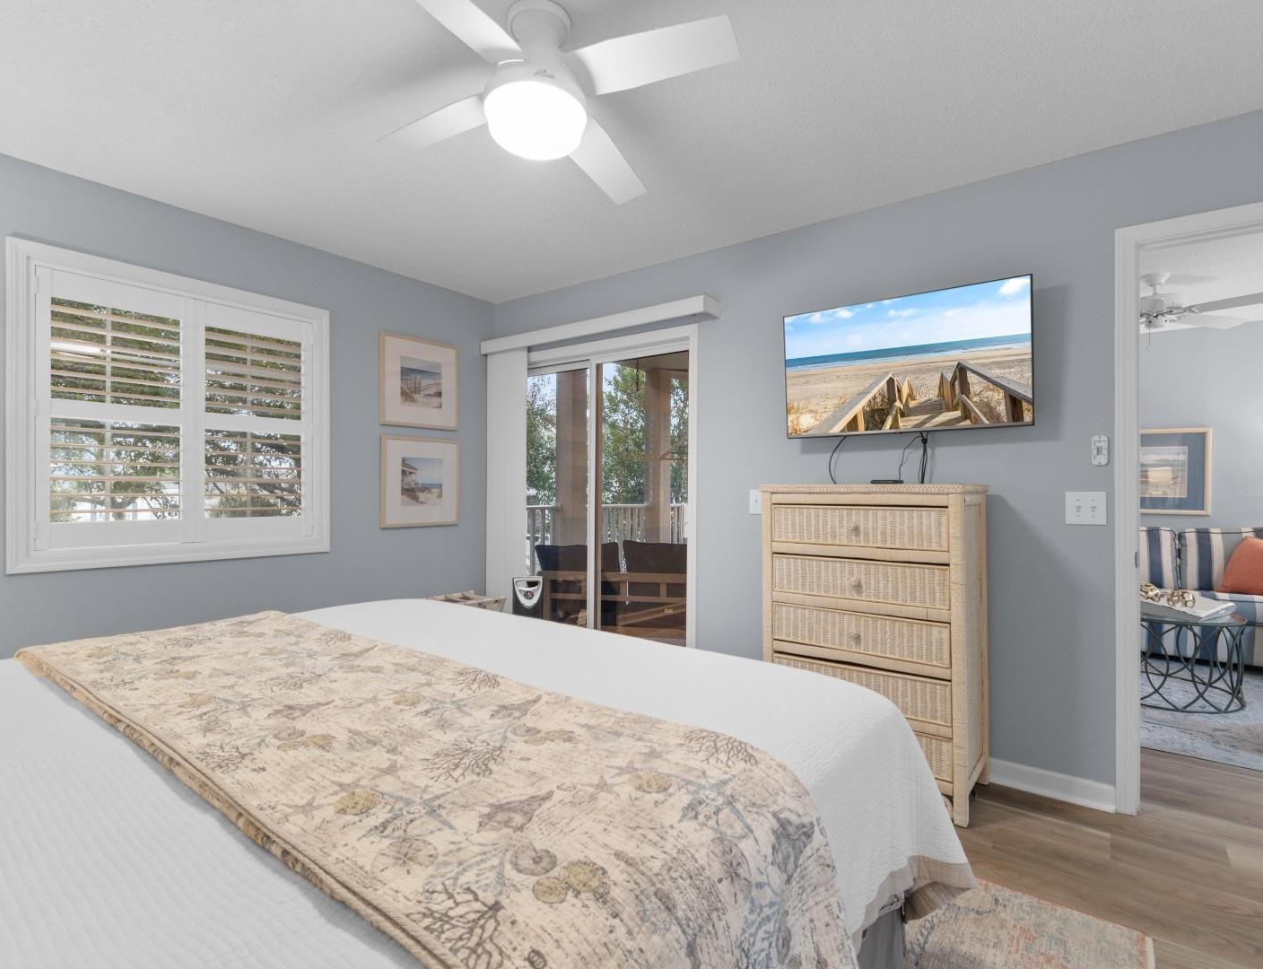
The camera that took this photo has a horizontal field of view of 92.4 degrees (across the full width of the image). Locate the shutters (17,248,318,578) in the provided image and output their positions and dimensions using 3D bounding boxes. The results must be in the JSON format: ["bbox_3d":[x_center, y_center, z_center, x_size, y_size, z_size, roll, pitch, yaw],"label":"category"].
[{"bbox_3d":[-1.974,-0.290,2.758,0.070,1.260,1.180,0,0,39],"label":"shutters"}]

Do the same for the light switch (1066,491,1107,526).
[{"bbox_3d":[1.705,0.090,2.272,0.120,0.122,0.013,0,0,34],"label":"light switch"}]

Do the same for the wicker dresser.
[{"bbox_3d":[0.985,0.606,2.518,0.790,1.215,0.410,0,0,34],"label":"wicker dresser"}]

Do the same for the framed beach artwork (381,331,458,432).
[{"bbox_3d":[-1.259,-0.609,3.654,0.026,0.532,0.520,0,0,39],"label":"framed beach artwork"}]

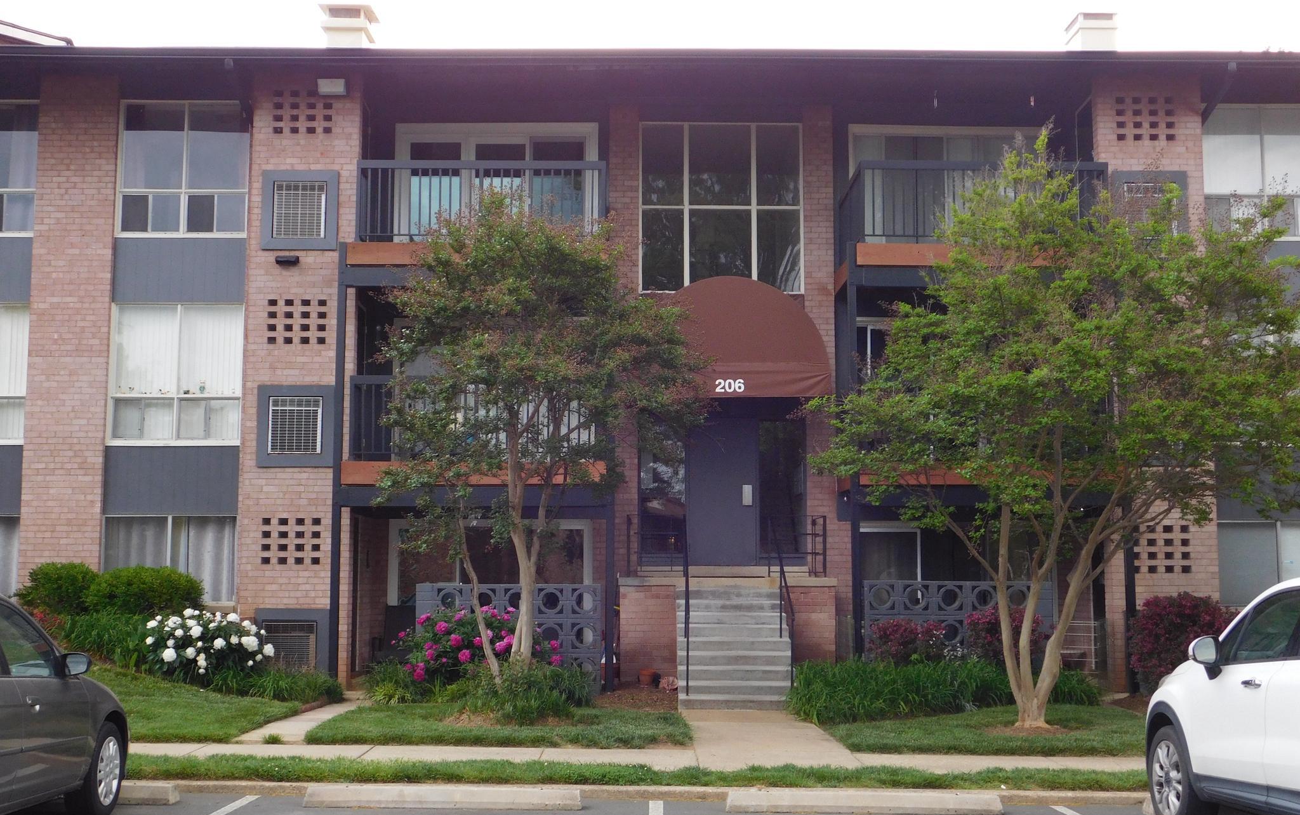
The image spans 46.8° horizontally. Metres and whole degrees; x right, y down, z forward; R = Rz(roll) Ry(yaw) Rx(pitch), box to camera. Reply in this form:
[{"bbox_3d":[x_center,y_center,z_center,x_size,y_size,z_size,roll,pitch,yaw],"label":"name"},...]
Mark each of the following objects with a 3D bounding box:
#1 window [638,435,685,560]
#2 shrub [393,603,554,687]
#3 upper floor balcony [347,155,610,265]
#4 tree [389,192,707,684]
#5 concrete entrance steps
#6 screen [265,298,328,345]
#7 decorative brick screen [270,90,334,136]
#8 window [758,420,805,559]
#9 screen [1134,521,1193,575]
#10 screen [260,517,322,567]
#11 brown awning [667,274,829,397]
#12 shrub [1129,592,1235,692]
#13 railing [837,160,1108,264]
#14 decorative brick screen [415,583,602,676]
[{"bbox_3d":[0.165,1.115,20.395,0.647,1.884,0.100,0,-6,0],"label":"window"},{"bbox_3d":[-1.954,2.690,16.704,1.795,1.000,1.350,0,-6,0],"label":"shrub"},{"bbox_3d":[-2.155,-2.343,19.694,3.266,1.358,1.860,0,-6,0],"label":"upper floor balcony"},{"bbox_3d":[-1.083,0.397,15.035,3.278,5.219,3.200,0,-6,0],"label":"tree"},{"bbox_3d":[0.960,2.714,17.299,1.283,1.287,2.430,0,-6,0],"label":"concrete entrance steps"},{"bbox_3d":[-4.389,-1.063,18.743,0.764,0.588,0.100,0,-6,0],"label":"screen"},{"bbox_3d":[-4.383,-3.718,19.019,0.788,0.599,0.100,0,-6,0],"label":"decorative brick screen"},{"bbox_3d":[1.789,1.088,20.404,0.647,1.885,0.100,0,-6,0],"label":"window"},{"bbox_3d":[6.311,1.729,18.567,0.751,0.654,0.130,0,-6,0],"label":"screen"},{"bbox_3d":[-4.416,1.650,18.556,0.781,0.623,0.130,0,-6,0],"label":"screen"},{"bbox_3d":[0.985,-0.814,19.707,2.616,1.553,1.530,0,-6,0],"label":"brown awning"},{"bbox_3d":[6.278,2.804,17.666,1.291,1.263,1.200,0,-6,0],"label":"shrub"},{"bbox_3d":[4.163,-2.344,19.706,3.238,1.359,1.860,0,-6,0],"label":"railing"},{"bbox_3d":[-1.722,2.801,18.320,2.236,1.311,0.190,0,-6,0],"label":"decorative brick screen"}]

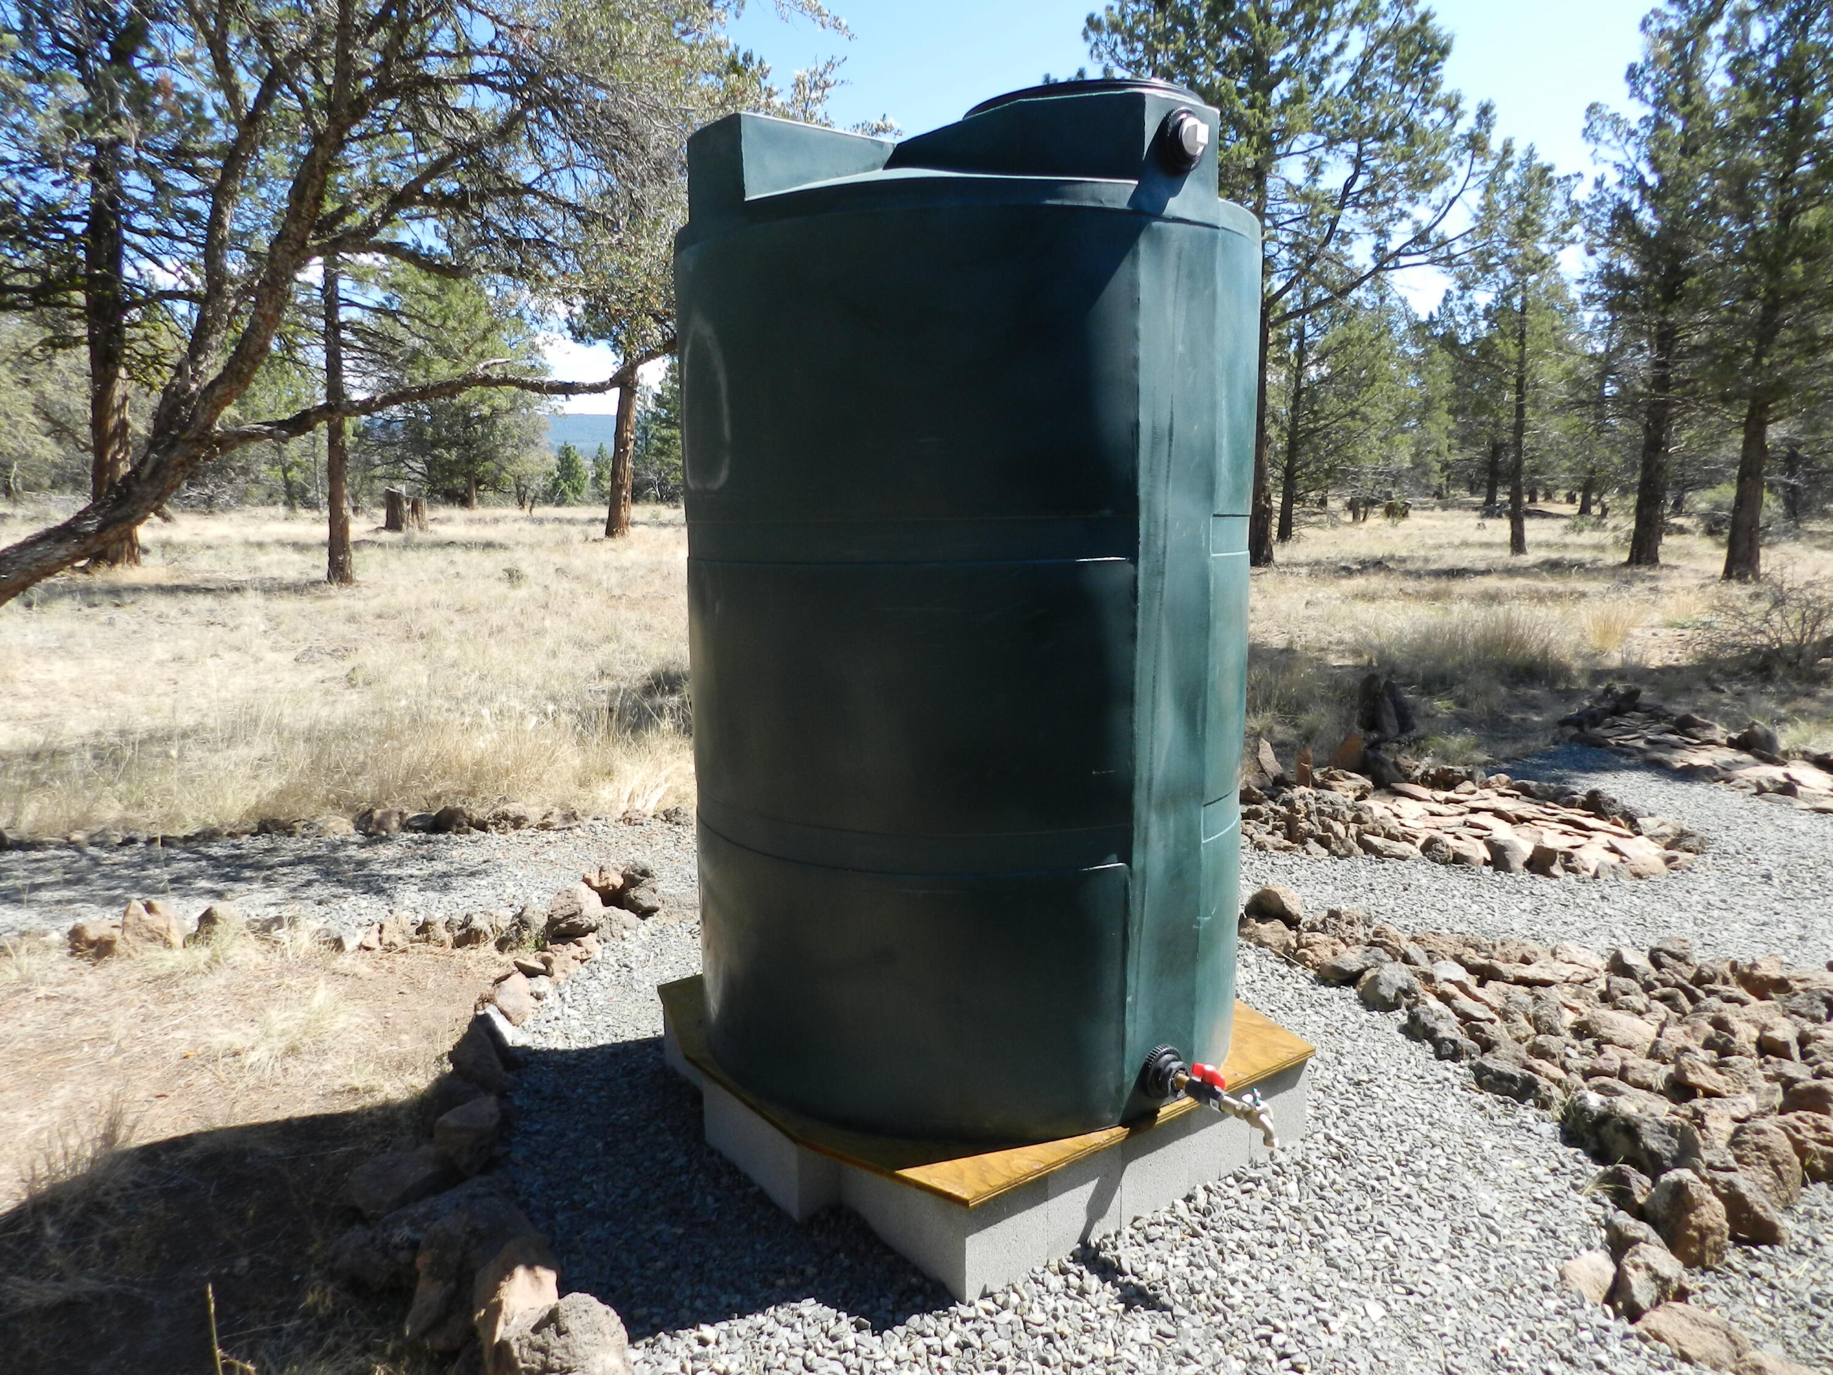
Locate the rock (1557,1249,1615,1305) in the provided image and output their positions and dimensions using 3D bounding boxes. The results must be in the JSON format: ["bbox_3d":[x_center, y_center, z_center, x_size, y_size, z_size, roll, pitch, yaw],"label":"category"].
[{"bbox_3d":[1.257,1.107,2.287,0.093,0.081,0.084,6,11,31],"label":"rock"}]

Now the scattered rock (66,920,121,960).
[{"bbox_3d":[-2.643,0.808,3.918,0.148,0.113,0.118,-7,12,-35],"label":"scattered rock"}]

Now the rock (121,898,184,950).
[{"bbox_3d":[-2.470,0.771,3.937,0.236,0.176,0.161,-5,9,-28],"label":"rock"}]

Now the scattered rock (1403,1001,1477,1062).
[{"bbox_3d":[1.349,0.884,3.138,0.151,0.131,0.231,-6,10,-33],"label":"scattered rock"}]

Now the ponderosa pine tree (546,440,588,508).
[{"bbox_3d":[-17.787,-10.825,62.000,2.000,3.350,2.000,-3,10,-16],"label":"ponderosa pine tree"}]

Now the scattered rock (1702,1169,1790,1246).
[{"bbox_3d":[1.668,1.045,2.453,0.155,0.120,0.120,9,13,44],"label":"scattered rock"}]

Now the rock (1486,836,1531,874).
[{"bbox_3d":[2.307,0.653,4.752,0.150,0.140,0.140,4,10,25],"label":"rock"}]

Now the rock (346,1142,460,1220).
[{"bbox_3d":[-1.071,1.034,2.551,0.235,0.110,0.140,-6,11,-34],"label":"rock"}]

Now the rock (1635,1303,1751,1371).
[{"bbox_3d":[1.343,1.124,2.111,0.180,0.075,0.105,8,12,41],"label":"rock"}]

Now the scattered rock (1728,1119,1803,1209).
[{"bbox_3d":[1.787,1.003,2.564,0.128,0.175,0.115,7,12,36],"label":"scattered rock"}]

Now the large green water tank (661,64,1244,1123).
[{"bbox_3d":[0.121,-0.215,2.744,1.226,1.995,1.246,-6,10,-36],"label":"large green water tank"}]

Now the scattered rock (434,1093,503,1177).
[{"bbox_3d":[-0.980,0.979,2.668,0.140,0.167,0.119,-4,10,-21],"label":"scattered rock"}]

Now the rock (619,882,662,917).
[{"bbox_3d":[-0.960,0.739,4.232,0.150,0.106,0.128,-2,10,-13],"label":"rock"}]

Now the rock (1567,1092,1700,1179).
[{"bbox_3d":[1.581,0.988,2.694,0.280,0.155,0.150,8,12,41],"label":"rock"}]

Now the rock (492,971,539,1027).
[{"bbox_3d":[-1.128,0.874,3.427,0.120,0.140,0.130,-3,10,-20],"label":"rock"}]

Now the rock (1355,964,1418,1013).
[{"bbox_3d":[1.366,0.870,3.534,0.174,0.118,0.148,4,10,22],"label":"rock"}]

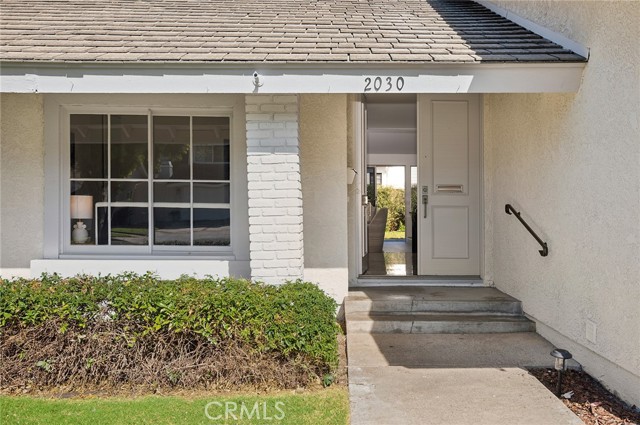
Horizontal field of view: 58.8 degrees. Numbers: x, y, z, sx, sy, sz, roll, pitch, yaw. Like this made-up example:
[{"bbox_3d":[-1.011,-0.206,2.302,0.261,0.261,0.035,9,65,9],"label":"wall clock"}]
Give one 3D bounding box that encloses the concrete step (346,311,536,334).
[{"bbox_3d":[1.240,1.162,5.974,1.902,0.113,0.443,0,0,2],"label":"concrete step"}]

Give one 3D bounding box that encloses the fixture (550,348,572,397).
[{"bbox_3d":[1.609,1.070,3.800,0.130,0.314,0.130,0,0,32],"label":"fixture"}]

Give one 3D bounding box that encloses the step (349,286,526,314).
[{"bbox_3d":[1.271,1.039,6.793,1.902,0.134,1.196,0,0,2],"label":"step"}]

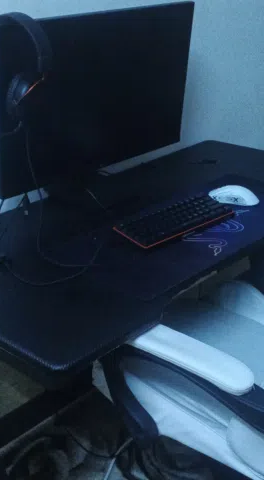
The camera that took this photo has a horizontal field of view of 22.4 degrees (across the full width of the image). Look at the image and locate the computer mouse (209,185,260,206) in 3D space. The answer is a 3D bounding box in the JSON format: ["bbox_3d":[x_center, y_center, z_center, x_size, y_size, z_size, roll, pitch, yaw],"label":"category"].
[{"bbox_3d":[0.252,-0.117,1.657,0.122,0.039,0.064,15,28,30],"label":"computer mouse"}]

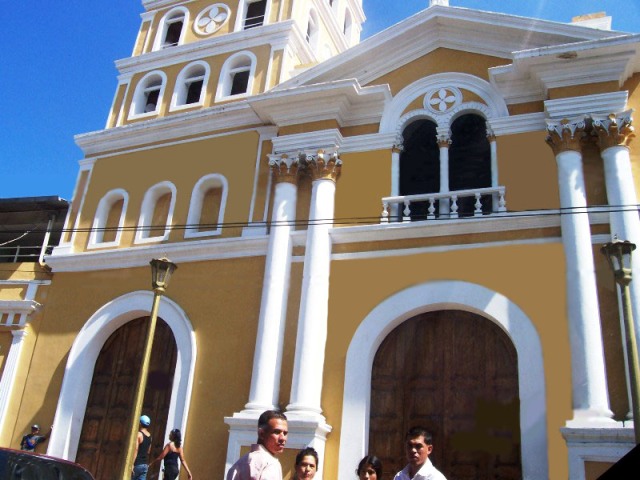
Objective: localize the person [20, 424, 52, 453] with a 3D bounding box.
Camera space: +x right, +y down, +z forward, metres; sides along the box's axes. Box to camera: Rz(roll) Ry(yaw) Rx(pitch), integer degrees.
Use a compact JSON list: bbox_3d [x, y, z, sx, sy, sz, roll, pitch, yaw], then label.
[{"bbox_3d":[-7.334,5.507,15.825,0.480,1.680,0.680,18,-27,-28],"label":"person"}]

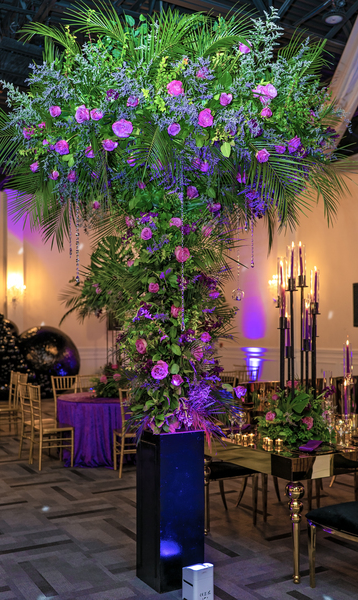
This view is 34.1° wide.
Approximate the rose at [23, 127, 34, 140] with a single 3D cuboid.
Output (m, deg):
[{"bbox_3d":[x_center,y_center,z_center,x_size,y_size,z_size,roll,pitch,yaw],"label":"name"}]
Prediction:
[{"bbox_3d":[-0.851,-0.942,3.300,0.068,0.076,0.065,-1,-2,15],"label":"rose"}]

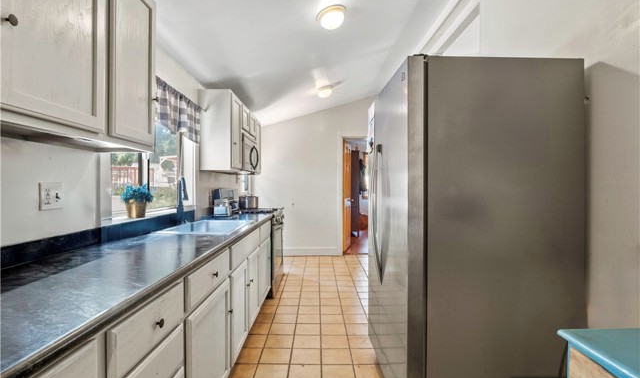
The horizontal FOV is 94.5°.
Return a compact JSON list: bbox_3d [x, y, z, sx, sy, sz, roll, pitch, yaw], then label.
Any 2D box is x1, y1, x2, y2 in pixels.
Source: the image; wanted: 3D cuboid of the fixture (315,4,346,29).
[{"bbox_3d":[0.100,-1.310,2.310,0.235,0.100,0.235,-15,0,0],"label":"fixture"}]

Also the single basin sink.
[{"bbox_3d":[-0.785,0.360,2.160,0.470,0.200,0.810,0,0,0],"label":"single basin sink"}]

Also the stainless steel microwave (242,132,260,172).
[{"bbox_3d":[-0.945,-0.400,3.540,0.360,0.410,0.760,0,0,0],"label":"stainless steel microwave"}]

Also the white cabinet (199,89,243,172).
[{"bbox_3d":[-0.965,-0.550,2.960,0.315,0.760,0.400,0,0,0],"label":"white cabinet"}]

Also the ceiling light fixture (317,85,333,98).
[{"bbox_3d":[0.090,-1.310,4.050,0.230,0.105,0.230,-15,0,0],"label":"ceiling light fixture"}]

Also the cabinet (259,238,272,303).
[{"bbox_3d":[-0.770,0.775,2.870,0.500,0.550,0.550,0,0,0],"label":"cabinet"}]

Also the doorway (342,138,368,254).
[{"bbox_3d":[0.770,0.140,5.200,0.760,2.060,0.130,0,0,0],"label":"doorway"}]

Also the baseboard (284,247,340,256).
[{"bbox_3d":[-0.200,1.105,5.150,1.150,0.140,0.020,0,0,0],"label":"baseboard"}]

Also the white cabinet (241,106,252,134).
[{"bbox_3d":[-0.965,-0.775,3.350,0.310,0.310,0.370,0,0,0],"label":"white cabinet"}]

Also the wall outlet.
[{"bbox_3d":[-1.122,0.031,1.240,0.012,0.114,0.114,0,0,0],"label":"wall outlet"}]

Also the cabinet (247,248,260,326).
[{"bbox_3d":[-0.770,0.775,2.355,0.500,0.550,0.370,0,0,0],"label":"cabinet"}]

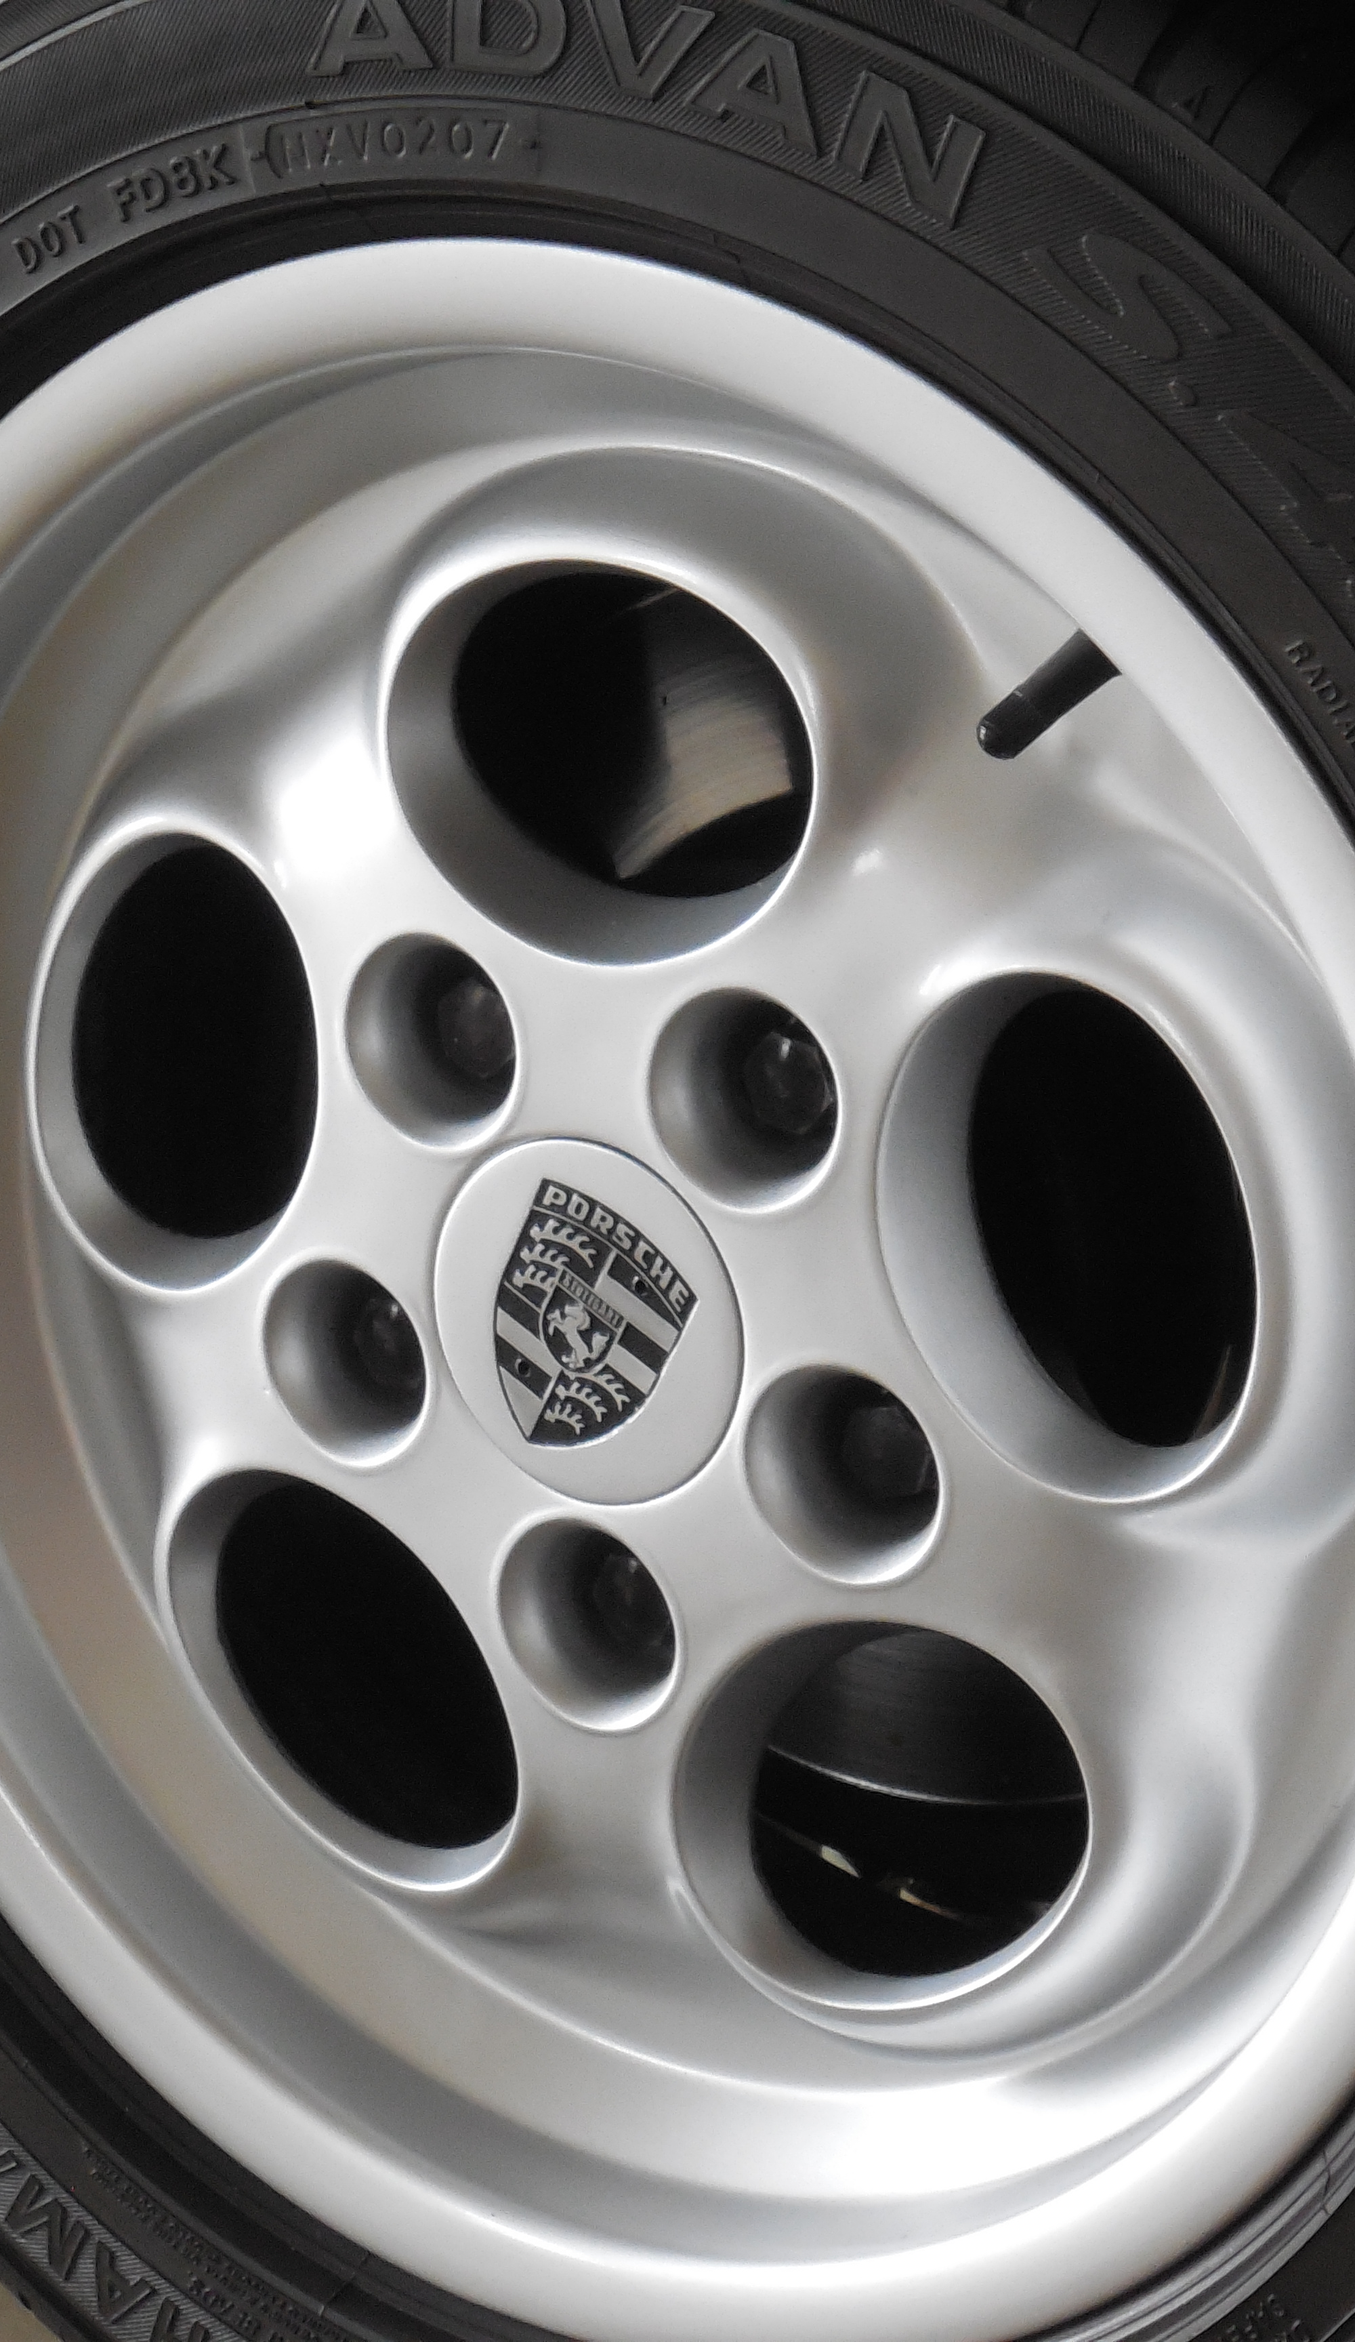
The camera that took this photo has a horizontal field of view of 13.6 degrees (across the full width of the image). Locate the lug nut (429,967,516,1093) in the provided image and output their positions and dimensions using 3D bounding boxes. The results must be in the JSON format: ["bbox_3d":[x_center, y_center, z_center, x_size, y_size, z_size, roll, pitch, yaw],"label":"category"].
[{"bbox_3d":[-0.035,-0.032,1.180,0.025,0.025,0.024,11,20,33],"label":"lug nut"}]

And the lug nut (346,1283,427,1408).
[{"bbox_3d":[-0.054,0.034,1.213,0.025,0.025,0.024,11,20,33],"label":"lug nut"}]

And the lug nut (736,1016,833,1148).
[{"bbox_3d":[0.028,-0.020,1.138,0.025,0.025,0.024,11,20,33],"label":"lug nut"}]

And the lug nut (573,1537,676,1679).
[{"bbox_3d":[-0.003,0.087,1.192,0.025,0.025,0.024,11,20,33],"label":"lug nut"}]

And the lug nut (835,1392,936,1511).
[{"bbox_3d":[0.048,0.054,1.145,0.025,0.025,0.024,11,20,33],"label":"lug nut"}]

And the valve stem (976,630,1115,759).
[{"bbox_3d":[0.073,-0.091,1.060,0.036,0.012,0.012,-41,27,-8],"label":"valve stem"}]

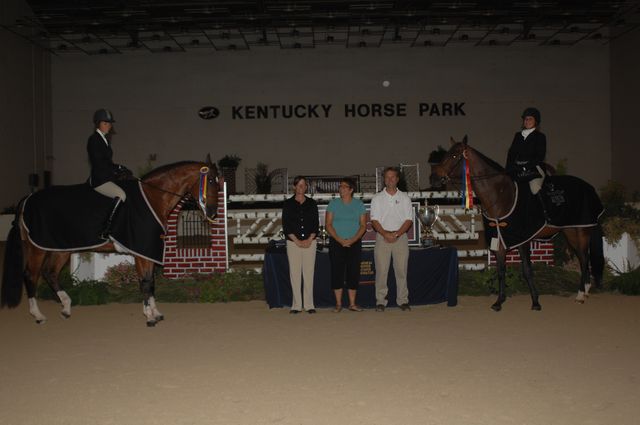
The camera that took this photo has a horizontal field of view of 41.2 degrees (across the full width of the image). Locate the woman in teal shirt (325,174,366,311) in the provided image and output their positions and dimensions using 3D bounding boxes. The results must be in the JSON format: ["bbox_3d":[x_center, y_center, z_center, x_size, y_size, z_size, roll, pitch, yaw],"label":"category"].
[{"bbox_3d":[0.308,0.399,10.603,0.500,1.670,0.340,-1,3,3],"label":"woman in teal shirt"}]

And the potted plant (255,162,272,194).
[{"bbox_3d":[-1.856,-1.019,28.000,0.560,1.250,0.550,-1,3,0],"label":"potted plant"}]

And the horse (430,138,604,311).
[{"bbox_3d":[2.587,0.151,10.733,2.420,2.100,0.700,-2,3,-34],"label":"horse"}]

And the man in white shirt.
[{"bbox_3d":[0.891,0.336,10.630,0.530,1.780,0.340,-1,3,2],"label":"man in white shirt"}]

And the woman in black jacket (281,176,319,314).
[{"bbox_3d":[-0.264,0.399,10.532,0.460,1.690,0.320,-1,3,-1],"label":"woman in black jacket"}]

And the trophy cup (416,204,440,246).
[{"bbox_3d":[1.434,0.154,11.314,0.310,0.600,0.220,-1,3,-1],"label":"trophy cup"}]

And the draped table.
[{"bbox_3d":[0.530,0.832,11.334,2.470,0.735,0.760,-1,3,-1],"label":"draped table"}]

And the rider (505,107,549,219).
[{"bbox_3d":[2.581,-0.600,10.650,0.580,1.410,0.620,1,3,40],"label":"rider"}]

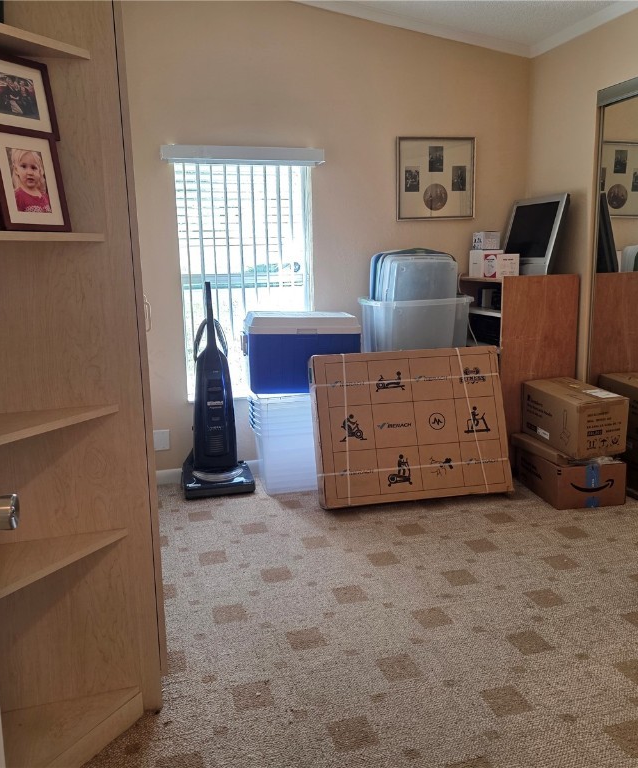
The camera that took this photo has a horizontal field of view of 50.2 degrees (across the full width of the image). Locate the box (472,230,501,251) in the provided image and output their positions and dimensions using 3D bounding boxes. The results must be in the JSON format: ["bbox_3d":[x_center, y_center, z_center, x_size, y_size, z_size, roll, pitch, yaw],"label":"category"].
[{"bbox_3d":[0.944,-0.805,3.833,0.105,0.095,0.110,-4,11,-16],"label":"box"}]

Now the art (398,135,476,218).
[{"bbox_3d":[0.688,-1.186,3.929,0.497,0.457,0.025,-4,11,-16],"label":"art"}]

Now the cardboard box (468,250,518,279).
[{"bbox_3d":[0.972,-0.667,3.777,0.132,0.150,0.300,-4,11,-16],"label":"cardboard box"}]

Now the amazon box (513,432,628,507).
[{"bbox_3d":[1.309,0.453,3.585,0.356,0.220,0.520,-2,11,-7],"label":"amazon box"}]

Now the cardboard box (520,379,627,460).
[{"bbox_3d":[1.327,0.171,3.561,0.291,0.279,0.473,-4,11,-16],"label":"cardboard box"}]

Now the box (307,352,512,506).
[{"bbox_3d":[0.467,0.212,3.485,0.976,0.744,0.157,-3,-7,-11],"label":"box"}]

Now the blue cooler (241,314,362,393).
[{"bbox_3d":[-0.099,-0.175,3.646,0.605,0.390,0.370,-2,11,-8],"label":"blue cooler"}]

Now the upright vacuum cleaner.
[{"bbox_3d":[-0.564,0.025,3.614,0.365,1.110,0.310,-4,11,-15],"label":"upright vacuum cleaner"}]

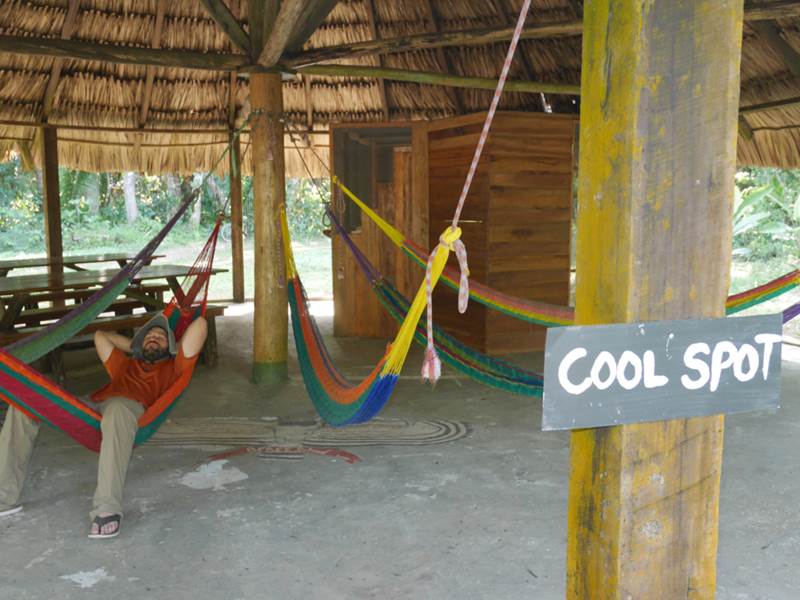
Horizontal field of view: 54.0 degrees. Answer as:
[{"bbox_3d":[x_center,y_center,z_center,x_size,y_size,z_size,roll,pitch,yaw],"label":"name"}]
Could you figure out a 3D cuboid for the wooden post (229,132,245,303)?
[{"bbox_3d":[-2.514,-1.253,12.038,0.160,2.566,0.160,-2,7,-14],"label":"wooden post"}]

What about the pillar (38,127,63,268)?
[{"bbox_3d":[-4.944,-1.221,11.211,0.180,2.446,0.180,-5,8,-38],"label":"pillar"}]

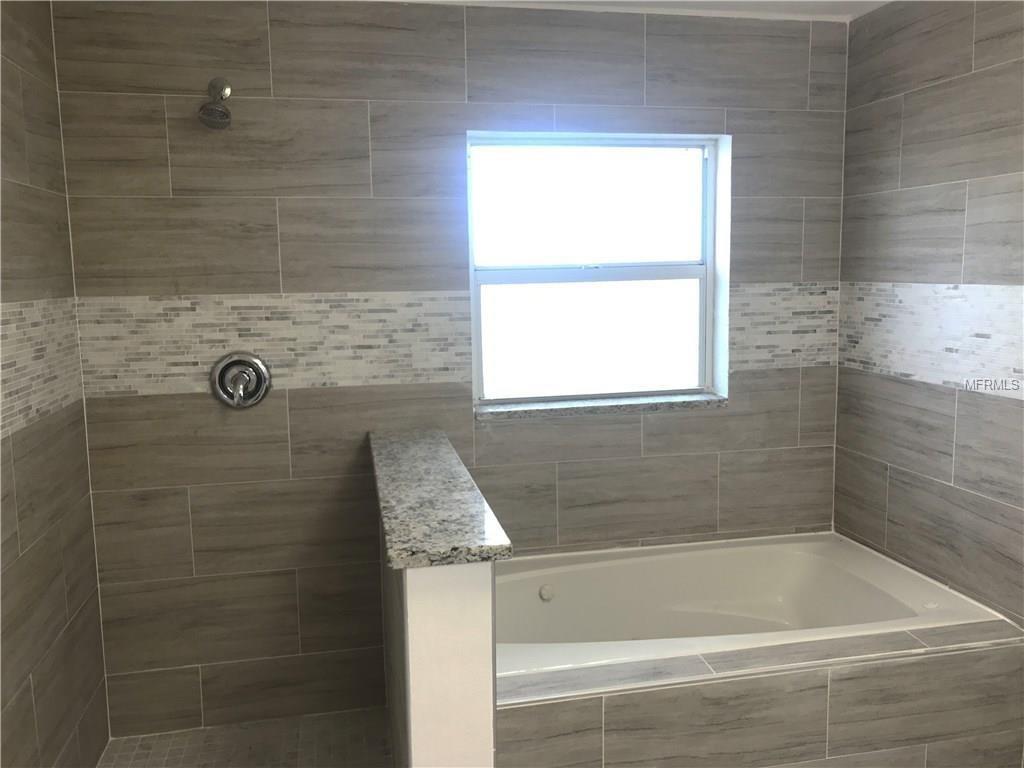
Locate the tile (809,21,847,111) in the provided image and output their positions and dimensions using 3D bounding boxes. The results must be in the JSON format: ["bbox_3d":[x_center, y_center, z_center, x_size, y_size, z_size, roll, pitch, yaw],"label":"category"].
[{"bbox_3d":[1.130,-1.129,2.962,0.145,0.302,0.010,-2,8,-11],"label":"tile"}]

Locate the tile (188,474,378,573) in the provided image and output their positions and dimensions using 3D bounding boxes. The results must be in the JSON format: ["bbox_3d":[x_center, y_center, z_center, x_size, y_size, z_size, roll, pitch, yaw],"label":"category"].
[{"bbox_3d":[-0.732,0.461,2.722,0.601,0.295,0.010,-2,7,-11],"label":"tile"}]

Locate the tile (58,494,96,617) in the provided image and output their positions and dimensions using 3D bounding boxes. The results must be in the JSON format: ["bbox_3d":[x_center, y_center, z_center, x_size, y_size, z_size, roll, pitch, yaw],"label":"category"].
[{"bbox_3d":[-1.295,0.510,2.476,0.012,0.299,0.301,-2,8,-12],"label":"tile"}]

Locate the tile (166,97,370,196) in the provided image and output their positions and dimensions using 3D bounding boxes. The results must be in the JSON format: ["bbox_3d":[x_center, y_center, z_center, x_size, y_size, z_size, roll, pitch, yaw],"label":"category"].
[{"bbox_3d":[-0.745,-0.734,2.576,0.602,0.298,0.010,-2,7,-11],"label":"tile"}]

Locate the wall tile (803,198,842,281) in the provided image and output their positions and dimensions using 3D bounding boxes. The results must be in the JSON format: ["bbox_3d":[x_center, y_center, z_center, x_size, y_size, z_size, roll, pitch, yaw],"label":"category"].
[{"bbox_3d":[1.138,-0.524,3.040,0.151,0.302,0.010,-2,8,-11],"label":"wall tile"}]

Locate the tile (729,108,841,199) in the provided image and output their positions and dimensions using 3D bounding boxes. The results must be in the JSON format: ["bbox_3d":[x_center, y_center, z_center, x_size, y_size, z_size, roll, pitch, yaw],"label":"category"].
[{"bbox_3d":[0.972,-0.812,2.948,0.459,0.301,0.012,-2,8,-12],"label":"tile"}]

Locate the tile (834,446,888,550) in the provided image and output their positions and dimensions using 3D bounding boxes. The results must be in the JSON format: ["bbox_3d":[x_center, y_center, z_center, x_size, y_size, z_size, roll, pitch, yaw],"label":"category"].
[{"bbox_3d":[1.245,0.396,2.961,0.010,0.295,0.309,-2,7,-11],"label":"tile"}]

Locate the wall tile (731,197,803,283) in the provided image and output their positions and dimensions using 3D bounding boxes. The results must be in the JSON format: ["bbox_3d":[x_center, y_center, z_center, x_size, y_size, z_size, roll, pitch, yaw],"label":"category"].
[{"bbox_3d":[0.907,-0.507,2.946,0.277,0.297,0.010,-2,7,-11],"label":"wall tile"}]

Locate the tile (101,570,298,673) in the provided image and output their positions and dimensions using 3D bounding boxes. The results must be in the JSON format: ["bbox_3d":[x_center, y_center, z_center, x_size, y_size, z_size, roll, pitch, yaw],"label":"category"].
[{"bbox_3d":[-1.017,0.779,2.730,0.609,0.301,0.012,-2,8,-12],"label":"tile"}]

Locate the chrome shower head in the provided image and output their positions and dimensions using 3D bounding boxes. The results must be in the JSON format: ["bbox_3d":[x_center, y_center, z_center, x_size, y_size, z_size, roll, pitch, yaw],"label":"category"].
[{"bbox_3d":[-0.873,-0.837,2.447,0.092,0.171,0.164,-2,7,-11],"label":"chrome shower head"}]

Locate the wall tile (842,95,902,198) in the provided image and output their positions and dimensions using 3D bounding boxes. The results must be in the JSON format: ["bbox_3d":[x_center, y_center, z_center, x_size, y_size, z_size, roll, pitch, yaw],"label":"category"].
[{"bbox_3d":[1.246,-0.810,2.861,0.010,0.302,0.308,-3,8,-12],"label":"wall tile"}]

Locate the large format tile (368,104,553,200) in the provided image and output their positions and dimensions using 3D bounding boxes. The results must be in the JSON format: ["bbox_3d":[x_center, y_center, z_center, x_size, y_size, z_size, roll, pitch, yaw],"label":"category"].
[{"bbox_3d":[-0.155,-0.764,2.717,0.606,0.301,0.012,-2,8,-12],"label":"large format tile"}]

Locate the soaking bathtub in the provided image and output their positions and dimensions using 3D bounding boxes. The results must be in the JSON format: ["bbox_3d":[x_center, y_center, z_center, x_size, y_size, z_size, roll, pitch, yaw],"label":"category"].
[{"bbox_3d":[0.561,0.856,2.596,1.504,0.453,0.851,-2,7,-11],"label":"soaking bathtub"}]

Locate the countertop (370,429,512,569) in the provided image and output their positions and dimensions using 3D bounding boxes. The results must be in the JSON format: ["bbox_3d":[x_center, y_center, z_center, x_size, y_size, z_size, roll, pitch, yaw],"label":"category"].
[{"bbox_3d":[-0.240,0.252,2.185,0.245,0.030,1.235,-2,8,-12],"label":"countertop"}]

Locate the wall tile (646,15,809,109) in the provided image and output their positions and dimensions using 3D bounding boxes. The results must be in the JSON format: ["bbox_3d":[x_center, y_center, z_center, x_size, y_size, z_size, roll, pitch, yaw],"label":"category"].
[{"bbox_3d":[0.745,-1.097,2.841,0.605,0.297,0.010,-2,7,-11],"label":"wall tile"}]

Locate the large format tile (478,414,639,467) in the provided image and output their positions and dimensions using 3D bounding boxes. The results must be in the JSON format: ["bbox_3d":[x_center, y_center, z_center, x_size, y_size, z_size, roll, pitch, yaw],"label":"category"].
[{"bbox_3d":[0.166,0.185,2.875,0.598,0.178,0.010,-2,7,-11],"label":"large format tile"}]

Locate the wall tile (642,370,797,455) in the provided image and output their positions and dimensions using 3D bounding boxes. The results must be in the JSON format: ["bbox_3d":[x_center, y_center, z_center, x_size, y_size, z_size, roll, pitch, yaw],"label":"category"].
[{"bbox_3d":[0.774,0.102,3.043,0.613,0.302,0.010,-2,8,-11],"label":"wall tile"}]

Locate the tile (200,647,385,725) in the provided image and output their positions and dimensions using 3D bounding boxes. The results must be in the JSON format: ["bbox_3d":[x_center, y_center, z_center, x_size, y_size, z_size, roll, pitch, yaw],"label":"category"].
[{"bbox_3d":[-0.736,1.028,2.821,0.602,0.219,0.012,-2,8,-12],"label":"tile"}]

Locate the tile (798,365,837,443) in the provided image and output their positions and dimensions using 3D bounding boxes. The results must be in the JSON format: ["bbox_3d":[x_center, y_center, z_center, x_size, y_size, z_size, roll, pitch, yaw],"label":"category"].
[{"bbox_3d":[1.139,0.086,3.096,0.147,0.298,0.012,-2,8,-12],"label":"tile"}]

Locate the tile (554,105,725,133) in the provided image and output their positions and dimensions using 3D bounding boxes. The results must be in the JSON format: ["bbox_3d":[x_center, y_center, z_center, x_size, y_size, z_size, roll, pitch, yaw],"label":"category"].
[{"bbox_3d":[0.439,-0.890,2.803,0.606,0.087,0.010,-2,7,-11],"label":"tile"}]

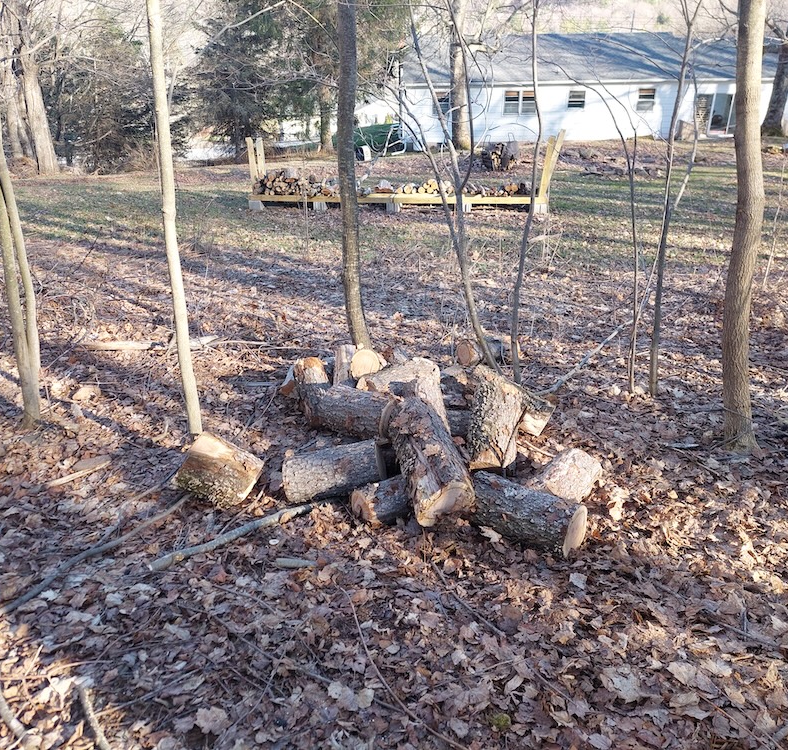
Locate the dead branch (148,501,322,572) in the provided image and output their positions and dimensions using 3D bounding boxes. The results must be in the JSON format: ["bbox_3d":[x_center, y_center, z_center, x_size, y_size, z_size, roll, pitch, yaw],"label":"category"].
[{"bbox_3d":[-0.581,0.594,2.626,0.700,0.040,0.055,-16,26,-36],"label":"dead branch"}]

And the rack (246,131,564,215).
[{"bbox_3d":[0.110,-3.249,11.121,5.000,1.170,0.430,4,23,9],"label":"rack"}]

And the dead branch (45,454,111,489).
[{"bbox_3d":[-1.393,0.431,3.068,0.080,0.030,0.311,16,26,35],"label":"dead branch"}]

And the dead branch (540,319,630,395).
[{"bbox_3d":[1.312,-0.160,4.594,0.140,0.050,1.788,13,25,31],"label":"dead branch"}]

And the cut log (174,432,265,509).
[{"bbox_3d":[-0.724,0.394,2.858,0.295,0.225,0.225,22,25,0],"label":"cut log"}]

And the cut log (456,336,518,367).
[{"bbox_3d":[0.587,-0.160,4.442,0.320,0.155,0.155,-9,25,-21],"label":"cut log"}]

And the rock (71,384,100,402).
[{"bbox_3d":[-1.735,0.102,3.880,0.147,0.066,0.103,-11,25,-24],"label":"rock"}]

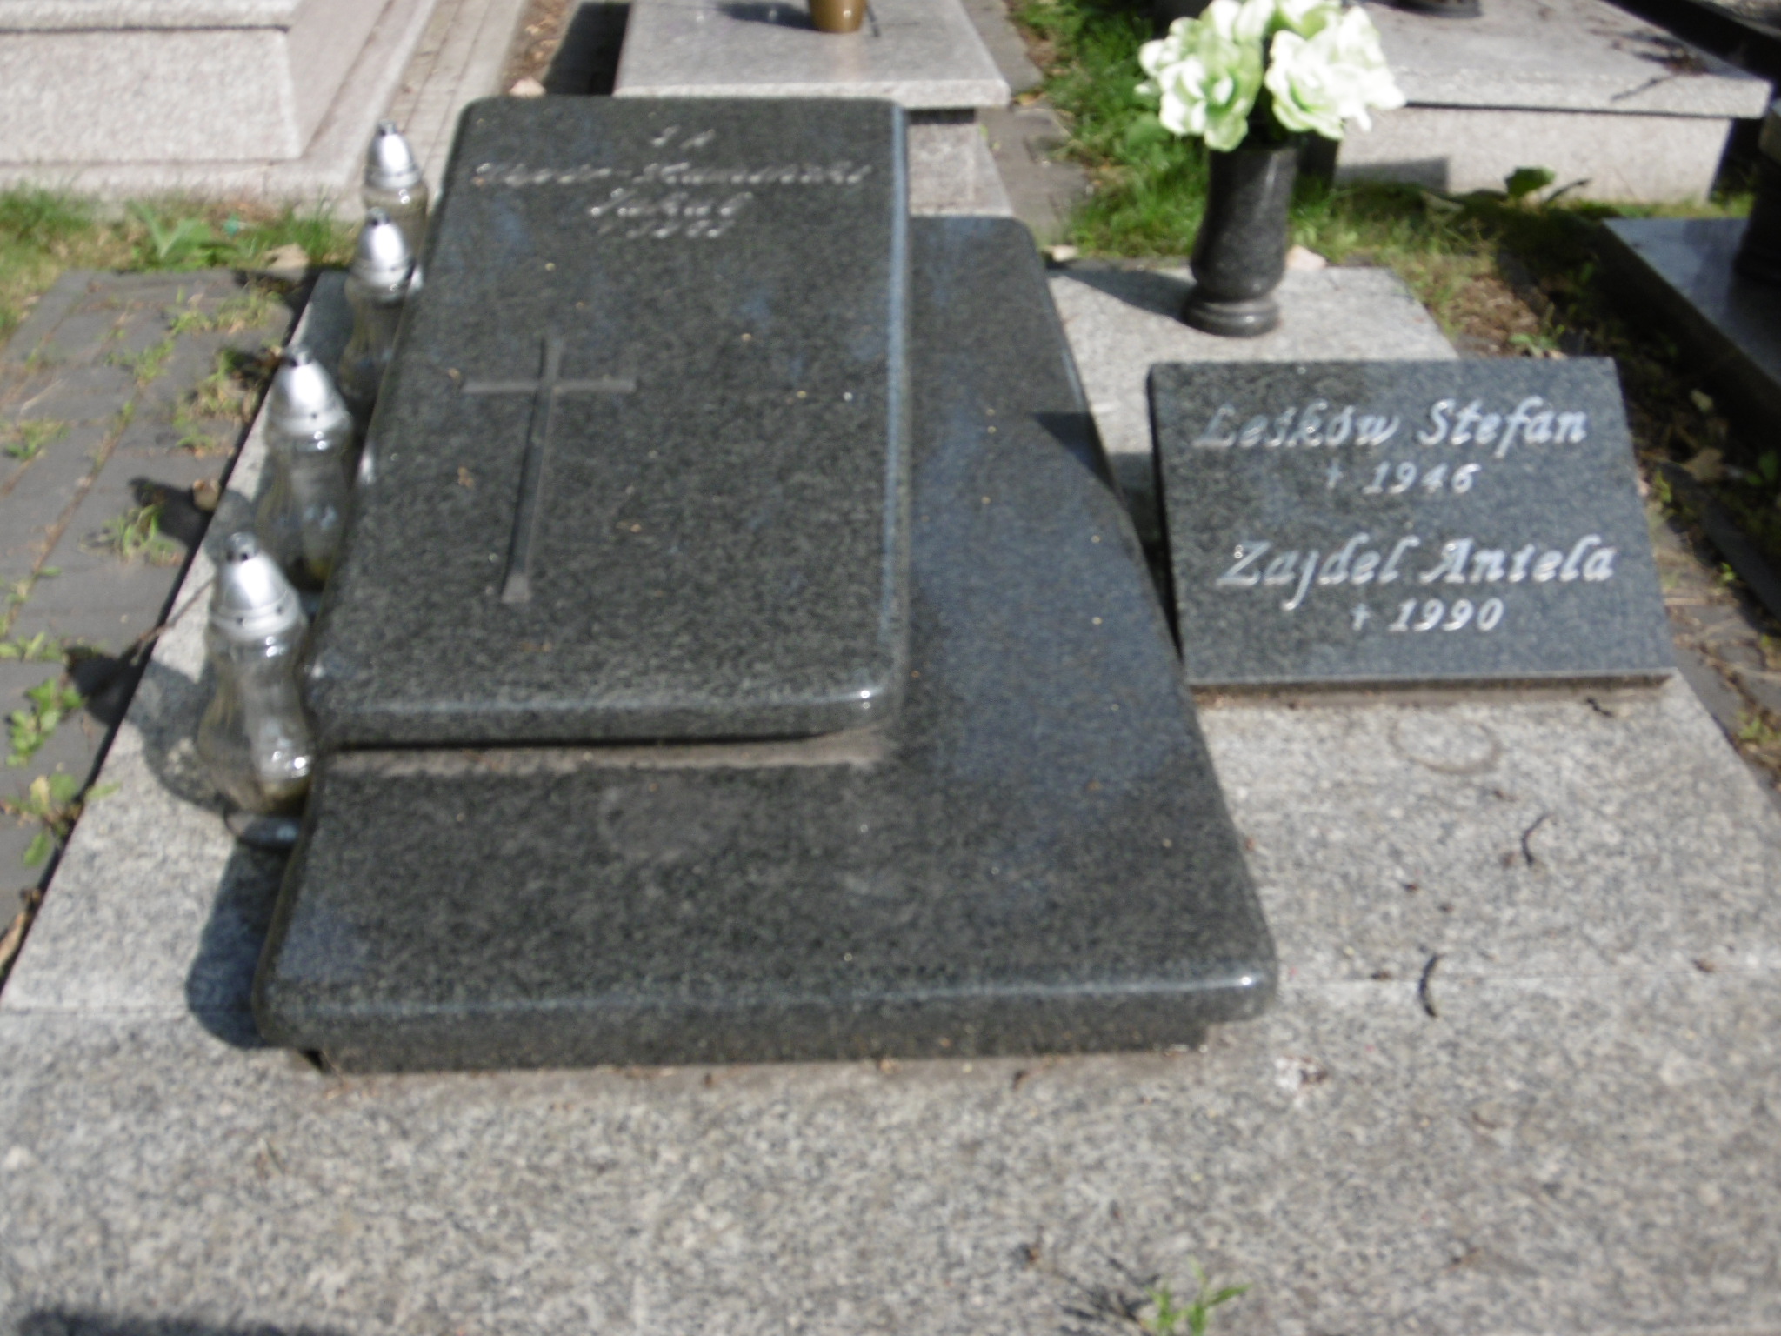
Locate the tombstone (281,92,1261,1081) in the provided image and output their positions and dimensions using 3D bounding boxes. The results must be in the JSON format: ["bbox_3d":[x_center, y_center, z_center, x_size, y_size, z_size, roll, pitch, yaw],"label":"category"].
[{"bbox_3d":[-0.149,-0.287,2.280,0.856,0.415,1.717,-1,34,-4],"label":"tombstone"}]

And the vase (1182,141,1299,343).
[{"bbox_3d":[0.533,-0.673,2.996,0.146,0.290,0.146,-1,34,-4],"label":"vase"}]

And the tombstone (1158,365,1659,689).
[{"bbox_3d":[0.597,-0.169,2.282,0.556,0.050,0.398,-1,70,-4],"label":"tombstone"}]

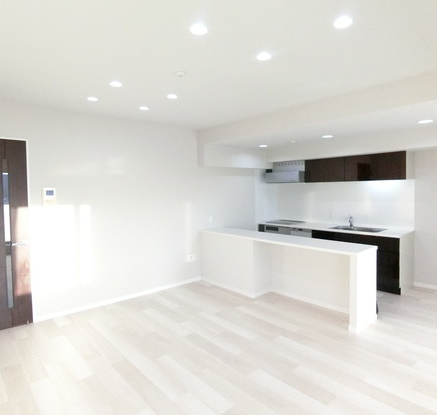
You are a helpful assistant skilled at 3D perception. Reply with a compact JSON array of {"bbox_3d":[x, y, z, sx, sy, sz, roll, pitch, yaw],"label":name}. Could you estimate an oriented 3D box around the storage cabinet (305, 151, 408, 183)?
[{"bbox_3d":[2.262,-0.627,5.014,0.390,0.397,1.639,-4,4,-41],"label":"storage cabinet"}]

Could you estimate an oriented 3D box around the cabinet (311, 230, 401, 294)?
[{"bbox_3d":[2.293,0.790,4.901,0.635,0.810,1.347,-4,4,-41],"label":"cabinet"}]

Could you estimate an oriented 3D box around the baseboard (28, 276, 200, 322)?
[{"bbox_3d":[-1.225,1.266,4.357,2.459,0.060,0.015,-4,4,-41],"label":"baseboard"}]

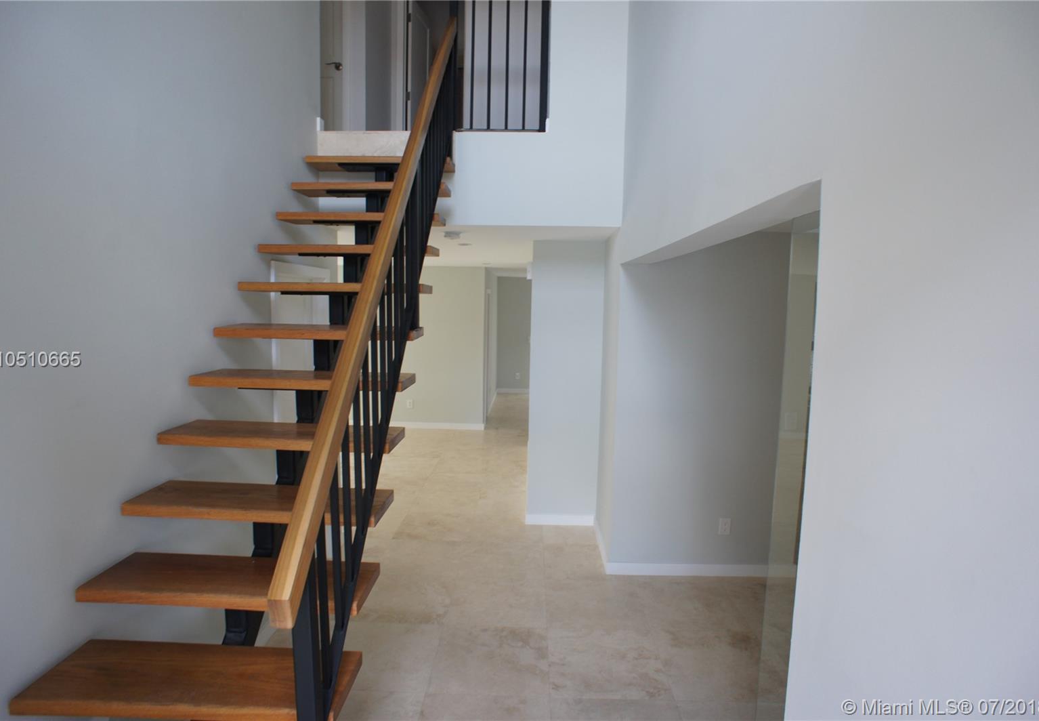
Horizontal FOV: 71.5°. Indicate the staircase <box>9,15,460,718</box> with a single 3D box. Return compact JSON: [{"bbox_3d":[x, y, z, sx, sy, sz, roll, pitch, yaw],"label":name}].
[{"bbox_3d":[-0.918,-0.420,3.221,0.899,3.323,3.293,1,5,1],"label":"staircase"}]

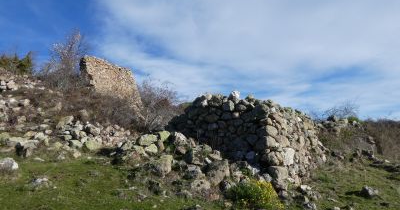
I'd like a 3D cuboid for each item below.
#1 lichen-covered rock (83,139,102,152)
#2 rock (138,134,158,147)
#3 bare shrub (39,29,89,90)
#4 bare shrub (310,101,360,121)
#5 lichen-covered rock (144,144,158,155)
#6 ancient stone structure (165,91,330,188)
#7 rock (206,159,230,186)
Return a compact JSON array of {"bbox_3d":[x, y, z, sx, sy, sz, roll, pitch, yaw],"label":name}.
[{"bbox_3d":[-3.218,1.212,8.300,0.580,0.370,0.450,0,-2,0],"label":"lichen-covered rock"},{"bbox_3d":[-1.411,0.973,7.600,0.530,0.380,0.420,0,-2,0],"label":"rock"},{"bbox_3d":[-8.122,-2.648,16.500,2.600,3.500,2.300,0,-2,0],"label":"bare shrub"},{"bbox_3d":[6.548,0.365,13.500,2.100,1.050,1.600,0,-2,0],"label":"bare shrub"},{"bbox_3d":[-1.277,1.171,7.300,0.360,0.310,0.300,0,-2,0],"label":"lichen-covered rock"},{"bbox_3d":[1.600,0.820,8.700,3.500,2.300,3.800,-2,-2,42],"label":"ancient stone structure"},{"bbox_3d":[0.420,1.534,6.300,0.520,0.550,0.450,0,-2,0],"label":"rock"}]

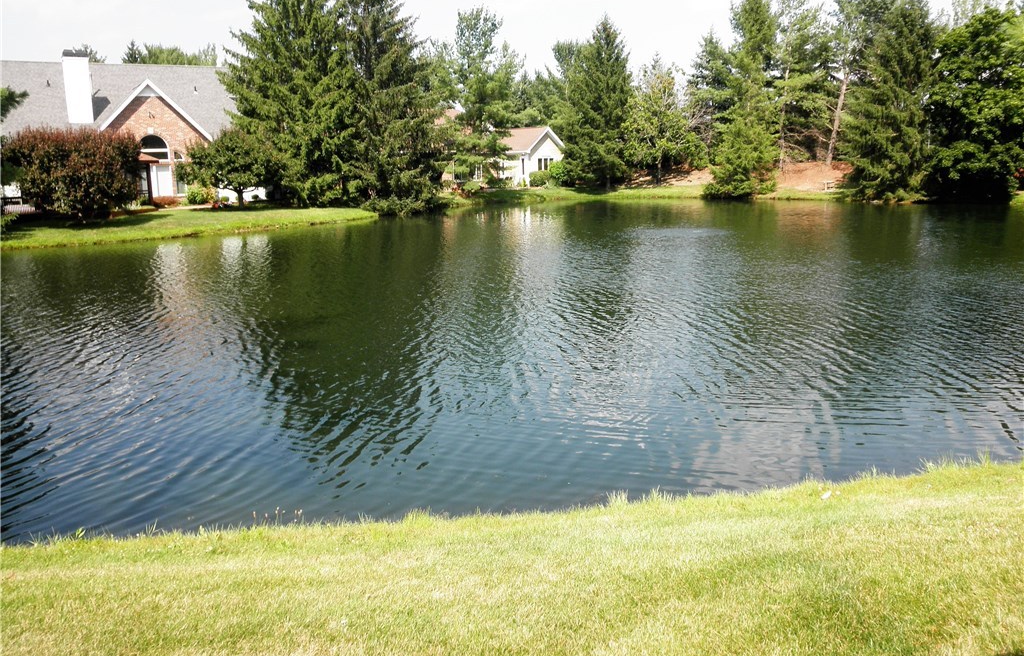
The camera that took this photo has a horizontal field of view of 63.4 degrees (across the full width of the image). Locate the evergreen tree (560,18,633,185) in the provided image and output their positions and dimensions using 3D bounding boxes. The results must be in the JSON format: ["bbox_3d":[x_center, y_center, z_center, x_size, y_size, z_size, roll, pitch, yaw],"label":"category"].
[{"bbox_3d":[6.657,-17.583,65.267,5.990,13.170,5.690,-1,12,0],"label":"evergreen tree"}]

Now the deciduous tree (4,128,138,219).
[{"bbox_3d":[-25.599,-8.948,48.143,8.010,5.370,6.010,-1,12,0],"label":"deciduous tree"}]

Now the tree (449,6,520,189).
[{"bbox_3d":[-2.156,-17.344,62.741,5.600,13.230,5.320,-1,12,0],"label":"tree"}]

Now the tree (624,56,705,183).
[{"bbox_3d":[12.514,-16.945,67.978,6.570,10.200,5.910,-1,12,0],"label":"tree"}]

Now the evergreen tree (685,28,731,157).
[{"bbox_3d":[17.768,-20.993,75.295,4.910,11.490,4.660,-1,12,0],"label":"evergreen tree"}]

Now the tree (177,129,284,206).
[{"bbox_3d":[-18.239,-10.339,53.485,6.840,4.940,6.150,-1,12,0],"label":"tree"}]

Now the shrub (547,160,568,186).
[{"bbox_3d":[3.660,-12.251,65.911,1.990,2.110,1.790,-1,12,0],"label":"shrub"}]

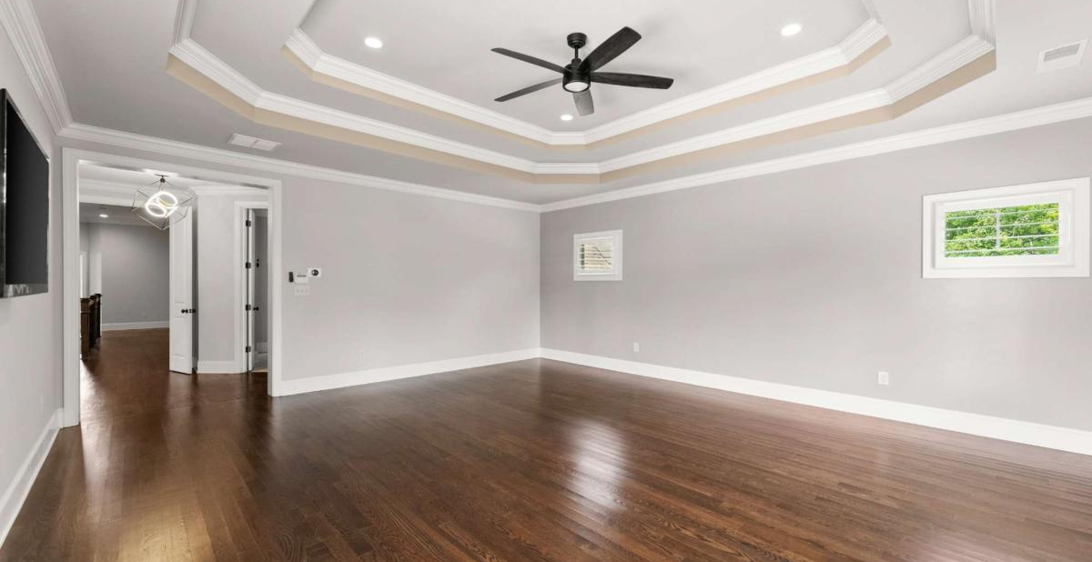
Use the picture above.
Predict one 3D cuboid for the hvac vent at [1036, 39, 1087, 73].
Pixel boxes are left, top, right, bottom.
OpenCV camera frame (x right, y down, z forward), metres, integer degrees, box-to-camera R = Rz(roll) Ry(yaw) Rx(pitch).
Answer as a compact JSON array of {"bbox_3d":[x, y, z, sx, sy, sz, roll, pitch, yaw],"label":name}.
[{"bbox_3d":[3.214,-1.397,2.655,0.395,0.020,0.193,0,-1,-44],"label":"hvac vent"}]

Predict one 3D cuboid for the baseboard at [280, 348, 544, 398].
[{"bbox_3d":[-1.629,1.286,6.330,4.085,0.184,0.025,0,-1,-41],"label":"baseboard"}]

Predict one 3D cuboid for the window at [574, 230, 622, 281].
[{"bbox_3d":[0.830,-0.385,6.774,0.090,0.774,0.985,0,-1,-44],"label":"window"}]

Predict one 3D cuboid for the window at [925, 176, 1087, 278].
[{"bbox_3d":[3.881,-0.408,3.645,0.090,0.773,0.966,0,-1,-44],"label":"window"}]

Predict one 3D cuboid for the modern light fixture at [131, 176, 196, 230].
[{"bbox_3d":[-4.913,-1.004,5.450,0.610,0.700,0.610,0,-1,-42],"label":"modern light fixture"}]

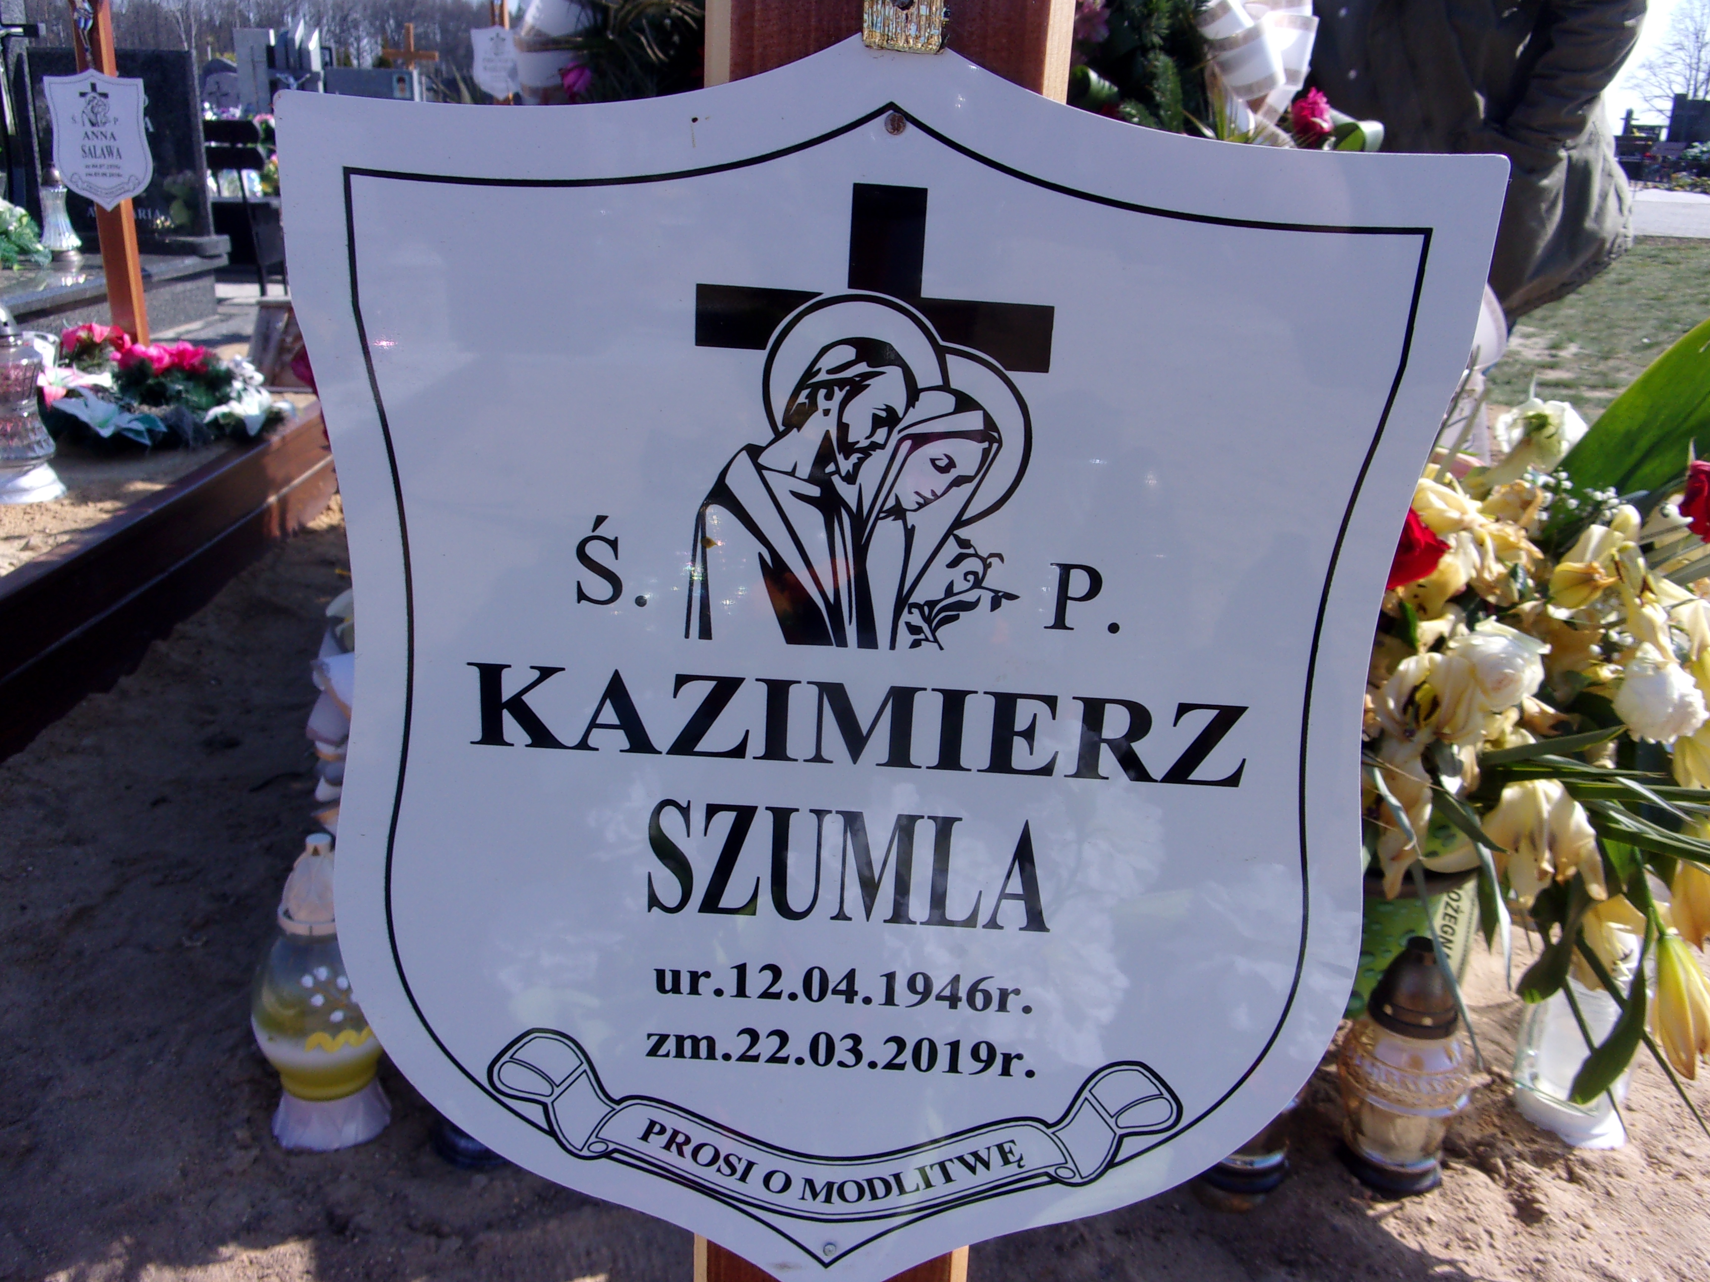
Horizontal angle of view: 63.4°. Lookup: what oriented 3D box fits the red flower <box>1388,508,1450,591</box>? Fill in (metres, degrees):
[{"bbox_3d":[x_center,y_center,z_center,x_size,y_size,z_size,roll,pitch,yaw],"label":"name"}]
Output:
[{"bbox_3d":[0.431,-0.071,1.080,0.070,0.062,0.066,9,22,16],"label":"red flower"}]

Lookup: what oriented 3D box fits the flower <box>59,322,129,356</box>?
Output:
[{"bbox_3d":[-1.810,-0.719,3.300,0.160,0.085,0.130,-1,22,-9],"label":"flower"}]

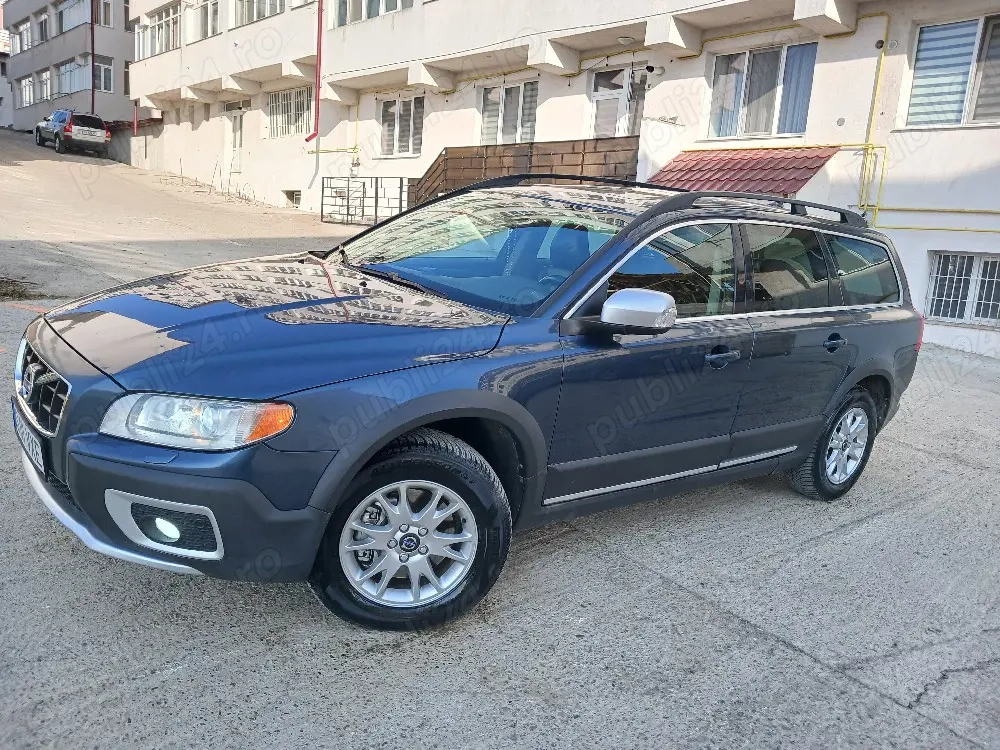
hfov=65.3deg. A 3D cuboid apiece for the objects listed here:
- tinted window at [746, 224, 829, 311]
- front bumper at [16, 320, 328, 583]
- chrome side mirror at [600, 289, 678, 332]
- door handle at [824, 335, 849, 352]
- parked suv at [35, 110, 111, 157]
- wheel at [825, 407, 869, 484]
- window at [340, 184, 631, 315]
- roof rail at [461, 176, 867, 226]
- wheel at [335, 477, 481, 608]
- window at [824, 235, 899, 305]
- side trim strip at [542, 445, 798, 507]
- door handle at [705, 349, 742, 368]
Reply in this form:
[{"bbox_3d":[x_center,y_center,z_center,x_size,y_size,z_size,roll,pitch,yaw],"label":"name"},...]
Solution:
[{"bbox_3d":[1.361,-0.512,3.705,0.730,0.400,0.040,-4,-12,-40],"label":"tinted window"},{"bbox_3d":[-1.284,0.126,2.688,0.630,0.650,1.860,-4,16,-40],"label":"front bumper"},{"bbox_3d":[0.503,-0.232,2.820,0.151,0.144,0.232,-4,17,-40],"label":"chrome side mirror"},{"bbox_3d":[1.672,-0.159,3.901,0.217,0.086,0.056,-4,17,-40],"label":"door handle"},{"bbox_3d":[-18.300,-10.440,33.300,1.900,1.780,4.800,-6,22,-42],"label":"parked suv"},{"bbox_3d":[1.863,0.375,4.354,0.445,0.445,0.170,-4,16,-40],"label":"wheel"},{"bbox_3d":[-0.114,-0.573,3.458,0.870,0.100,1.400,-37,34,-26],"label":"window"},{"bbox_3d":[0.926,-0.914,4.231,2.080,0.180,1.270,-4,16,-40],"label":"roof rail"},{"bbox_3d":[-0.300,0.521,2.547,0.445,0.445,0.170,4,13,-14],"label":"wheel"},{"bbox_3d":[2.022,-0.559,4.308,0.879,0.365,0.066,-3,-3,-43],"label":"window"},{"bbox_3d":[0.810,0.405,3.296,1.700,0.030,0.025,-4,16,-40],"label":"side trim strip"},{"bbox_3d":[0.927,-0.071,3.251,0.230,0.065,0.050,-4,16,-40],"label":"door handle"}]

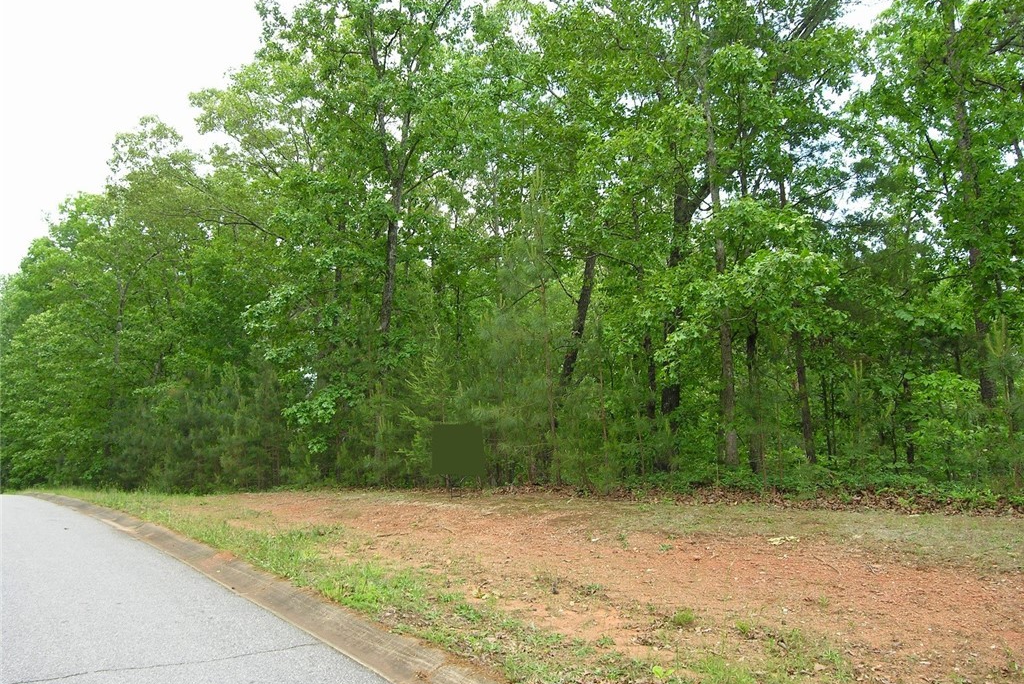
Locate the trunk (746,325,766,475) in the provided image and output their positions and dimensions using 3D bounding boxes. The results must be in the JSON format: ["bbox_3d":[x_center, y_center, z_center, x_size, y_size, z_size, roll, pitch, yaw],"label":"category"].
[{"bbox_3d":[6.238,1.501,18.267,0.310,3.950,0.310,0,-8,0],"label":"trunk"}]

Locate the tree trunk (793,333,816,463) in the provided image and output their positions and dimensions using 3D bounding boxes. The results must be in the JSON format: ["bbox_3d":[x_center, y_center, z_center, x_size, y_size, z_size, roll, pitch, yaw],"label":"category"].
[{"bbox_3d":[8.268,1.564,19.975,0.280,3.830,0.280,-3,-8,0],"label":"tree trunk"}]

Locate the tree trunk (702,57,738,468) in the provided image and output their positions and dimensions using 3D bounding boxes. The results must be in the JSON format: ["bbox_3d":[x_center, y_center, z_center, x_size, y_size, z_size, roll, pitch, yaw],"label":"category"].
[{"bbox_3d":[5.675,-2.391,19.514,0.420,11.670,0.400,-1,-8,0],"label":"tree trunk"}]

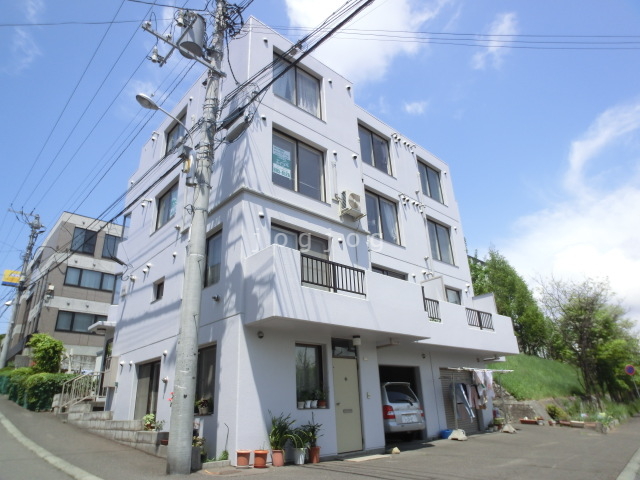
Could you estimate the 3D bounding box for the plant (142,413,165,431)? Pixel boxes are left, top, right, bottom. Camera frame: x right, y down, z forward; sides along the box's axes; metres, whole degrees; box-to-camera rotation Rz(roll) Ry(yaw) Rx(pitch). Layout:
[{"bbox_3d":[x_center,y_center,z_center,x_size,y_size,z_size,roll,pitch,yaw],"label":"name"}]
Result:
[{"bbox_3d":[-3.544,3.902,8.329,0.313,0.347,0.394,17,-29,-40],"label":"plant"}]

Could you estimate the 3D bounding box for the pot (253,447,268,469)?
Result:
[{"bbox_3d":[-1.063,3.905,6.930,0.262,0.262,0.262,-2,-22,-1],"label":"pot"}]

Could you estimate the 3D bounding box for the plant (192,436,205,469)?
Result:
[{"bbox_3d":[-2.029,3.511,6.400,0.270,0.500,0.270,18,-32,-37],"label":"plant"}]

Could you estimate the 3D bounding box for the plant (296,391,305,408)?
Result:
[{"bbox_3d":[-0.409,3.394,8.259,0.170,0.354,0.170,-2,-22,-1],"label":"plant"}]

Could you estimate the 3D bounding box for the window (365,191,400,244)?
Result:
[{"bbox_3d":[2.060,-0.718,12.967,1.825,1.640,0.120,17,-29,-40],"label":"window"}]

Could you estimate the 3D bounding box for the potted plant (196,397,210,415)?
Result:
[{"bbox_3d":[-2.435,3.477,8.131,0.245,0.347,0.258,17,-29,-40],"label":"potted plant"}]

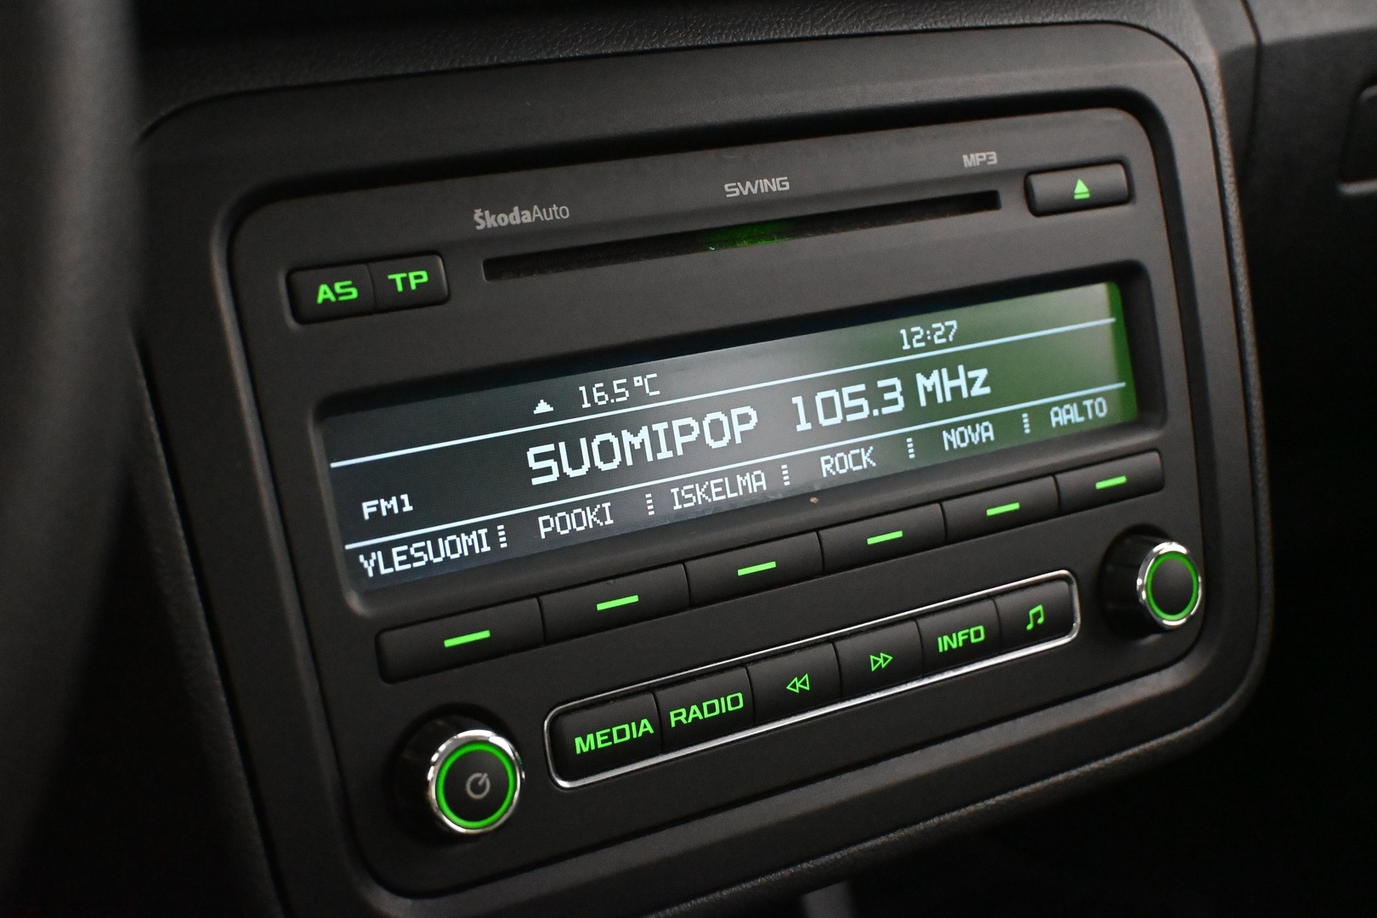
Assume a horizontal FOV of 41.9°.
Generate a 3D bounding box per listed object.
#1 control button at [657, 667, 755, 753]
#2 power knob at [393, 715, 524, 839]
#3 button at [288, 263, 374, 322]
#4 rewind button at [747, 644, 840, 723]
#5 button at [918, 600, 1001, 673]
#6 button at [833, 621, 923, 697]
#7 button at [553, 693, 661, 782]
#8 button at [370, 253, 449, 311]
[{"bbox_3d":[0.003,0.050,0.360,0.021,0.012,0.004,-12,4,-28],"label":"control button"},{"bbox_3d":[-0.041,0.059,0.330,0.022,0.022,0.011,-12,4,-28],"label":"power knob"},{"bbox_3d":[-0.064,-0.030,0.325,0.015,0.009,0.004,-12,4,-28],"label":"button"},{"bbox_3d":[0.022,0.046,0.370,0.021,0.012,0.004,-12,4,-28],"label":"rewind button"},{"bbox_3d":[0.059,0.039,0.391,0.021,0.012,0.004,-12,4,-28],"label":"button"},{"bbox_3d":[0.040,0.042,0.380,0.021,0.012,0.004,-12,4,-28],"label":"button"},{"bbox_3d":[-0.016,0.054,0.350,0.022,0.012,0.004,-12,4,-28],"label":"button"},{"bbox_3d":[-0.052,-0.033,0.332,0.015,0.009,0.004,-12,4,-28],"label":"button"}]

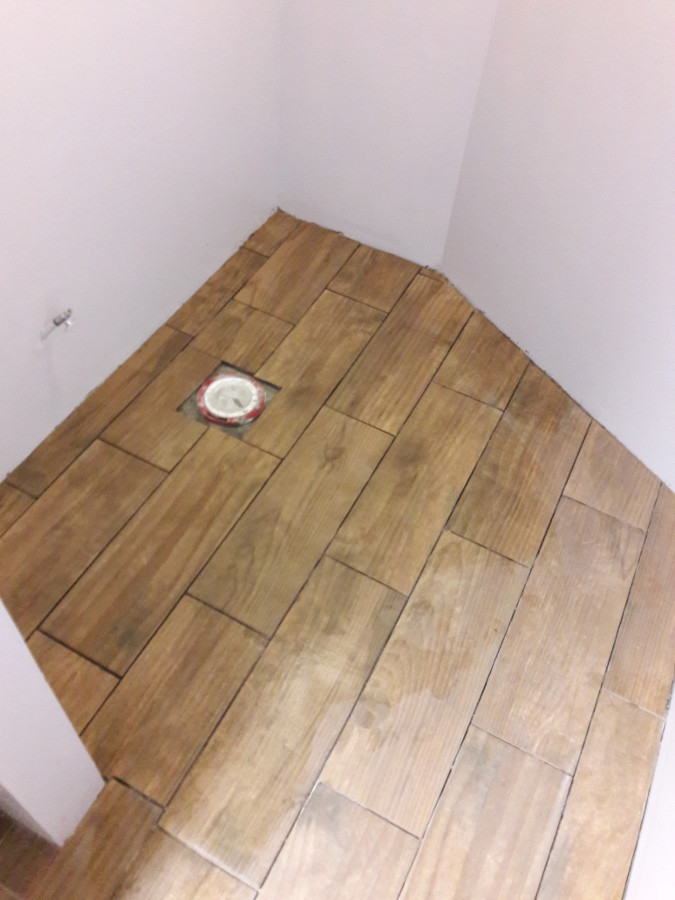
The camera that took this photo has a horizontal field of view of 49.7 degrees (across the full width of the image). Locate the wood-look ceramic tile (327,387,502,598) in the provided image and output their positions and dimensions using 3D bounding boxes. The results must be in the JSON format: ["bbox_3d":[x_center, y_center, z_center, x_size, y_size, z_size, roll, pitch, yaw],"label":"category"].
[{"bbox_3d":[0.199,0.067,1.730,0.203,0.009,0.601,25,54,13],"label":"wood-look ceramic tile"}]

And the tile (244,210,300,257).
[{"bbox_3d":[-0.194,-0.671,2.272,0.103,0.009,0.219,25,54,13],"label":"tile"}]

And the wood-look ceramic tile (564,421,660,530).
[{"bbox_3d":[0.685,0.059,1.788,0.205,0.009,0.269,25,54,13],"label":"wood-look ceramic tile"}]

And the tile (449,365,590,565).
[{"bbox_3d":[0.476,0.014,1.803,0.203,0.009,0.611,25,54,13],"label":"tile"}]

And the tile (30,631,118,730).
[{"bbox_3d":[-0.533,0.445,1.365,0.202,0.009,0.144,25,54,13],"label":"tile"}]

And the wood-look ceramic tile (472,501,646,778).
[{"bbox_3d":[0.482,0.357,1.537,0.205,0.009,0.603,25,54,13],"label":"wood-look ceramic tile"}]

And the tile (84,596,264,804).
[{"bbox_3d":[-0.307,0.461,1.383,0.202,0.009,0.351,25,54,13],"label":"tile"}]

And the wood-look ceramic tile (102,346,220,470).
[{"bbox_3d":[-0.396,-0.108,1.810,0.203,0.009,0.359,25,54,13],"label":"wood-look ceramic tile"}]

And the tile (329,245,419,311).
[{"bbox_3d":[0.111,-0.505,2.168,0.202,0.009,0.235,25,54,13],"label":"tile"}]

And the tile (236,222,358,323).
[{"bbox_3d":[-0.109,-0.530,2.170,0.203,0.009,0.429,25,54,13],"label":"tile"}]

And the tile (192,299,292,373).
[{"bbox_3d":[-0.262,-0.307,1.978,0.203,0.009,0.221,25,54,13],"label":"tile"}]

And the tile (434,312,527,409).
[{"bbox_3d":[0.411,-0.245,1.994,0.203,0.009,0.315,25,54,13],"label":"tile"}]

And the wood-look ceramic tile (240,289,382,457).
[{"bbox_3d":[-0.081,-0.221,1.933,0.203,0.009,0.602,25,54,13],"label":"wood-look ceramic tile"}]

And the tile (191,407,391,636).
[{"bbox_3d":[-0.085,0.135,1.657,0.202,0.009,0.603,25,54,13],"label":"tile"}]

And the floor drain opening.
[{"bbox_3d":[-0.267,-0.121,1.839,0.183,0.020,0.200,25,54,13],"label":"floor drain opening"}]

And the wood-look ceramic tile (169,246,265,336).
[{"bbox_3d":[-0.333,-0.455,2.086,0.087,0.009,0.402,25,54,13],"label":"wood-look ceramic tile"}]

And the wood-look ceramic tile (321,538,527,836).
[{"bbox_3d":[0.194,0.429,1.455,0.203,0.009,0.604,25,54,13],"label":"wood-look ceramic tile"}]

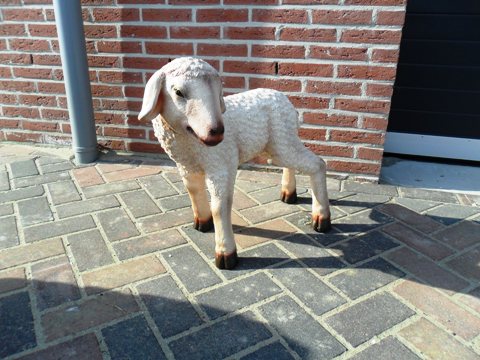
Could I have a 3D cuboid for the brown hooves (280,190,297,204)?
[{"bbox_3d":[0.172,0.054,1.308,0.049,0.042,0.045,-15,27,-37],"label":"brown hooves"}]

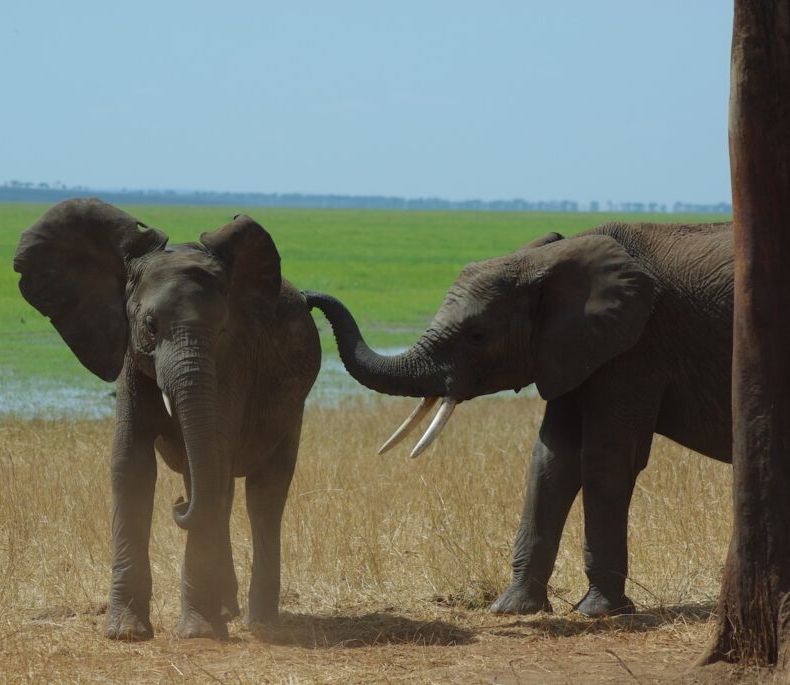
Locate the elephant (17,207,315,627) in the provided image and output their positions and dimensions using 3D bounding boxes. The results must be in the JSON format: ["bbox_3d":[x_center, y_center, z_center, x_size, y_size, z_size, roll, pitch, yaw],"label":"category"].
[{"bbox_3d":[-1.090,0.379,26.450,1.280,2.200,2.100,1,2,20],"label":"elephant"}]

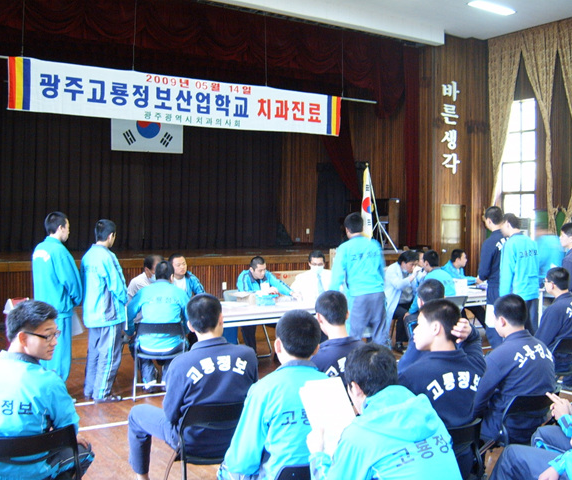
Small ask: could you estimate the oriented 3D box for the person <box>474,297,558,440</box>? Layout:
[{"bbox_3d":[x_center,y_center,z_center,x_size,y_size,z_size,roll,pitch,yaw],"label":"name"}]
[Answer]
[{"bbox_3d":[1.280,0.953,4.320,0.540,1.280,0.740,-1,2,-31],"label":"person"}]

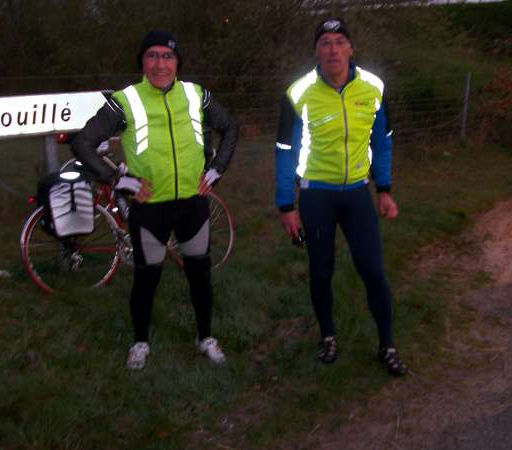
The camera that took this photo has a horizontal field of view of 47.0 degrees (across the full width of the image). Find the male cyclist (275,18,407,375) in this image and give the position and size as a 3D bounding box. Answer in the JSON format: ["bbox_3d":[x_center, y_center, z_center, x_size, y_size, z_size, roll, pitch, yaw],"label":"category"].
[{"bbox_3d":[0.415,-0.120,2.960,0.630,1.725,0.410,-2,14,-7],"label":"male cyclist"}]

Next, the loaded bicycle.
[{"bbox_3d":[-0.850,-0.085,4.260,1.700,1.050,0.500,-9,6,-39],"label":"loaded bicycle"}]

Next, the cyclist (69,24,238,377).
[{"bbox_3d":[-0.495,-0.100,2.950,0.790,1.670,0.420,-4,14,-14],"label":"cyclist"}]

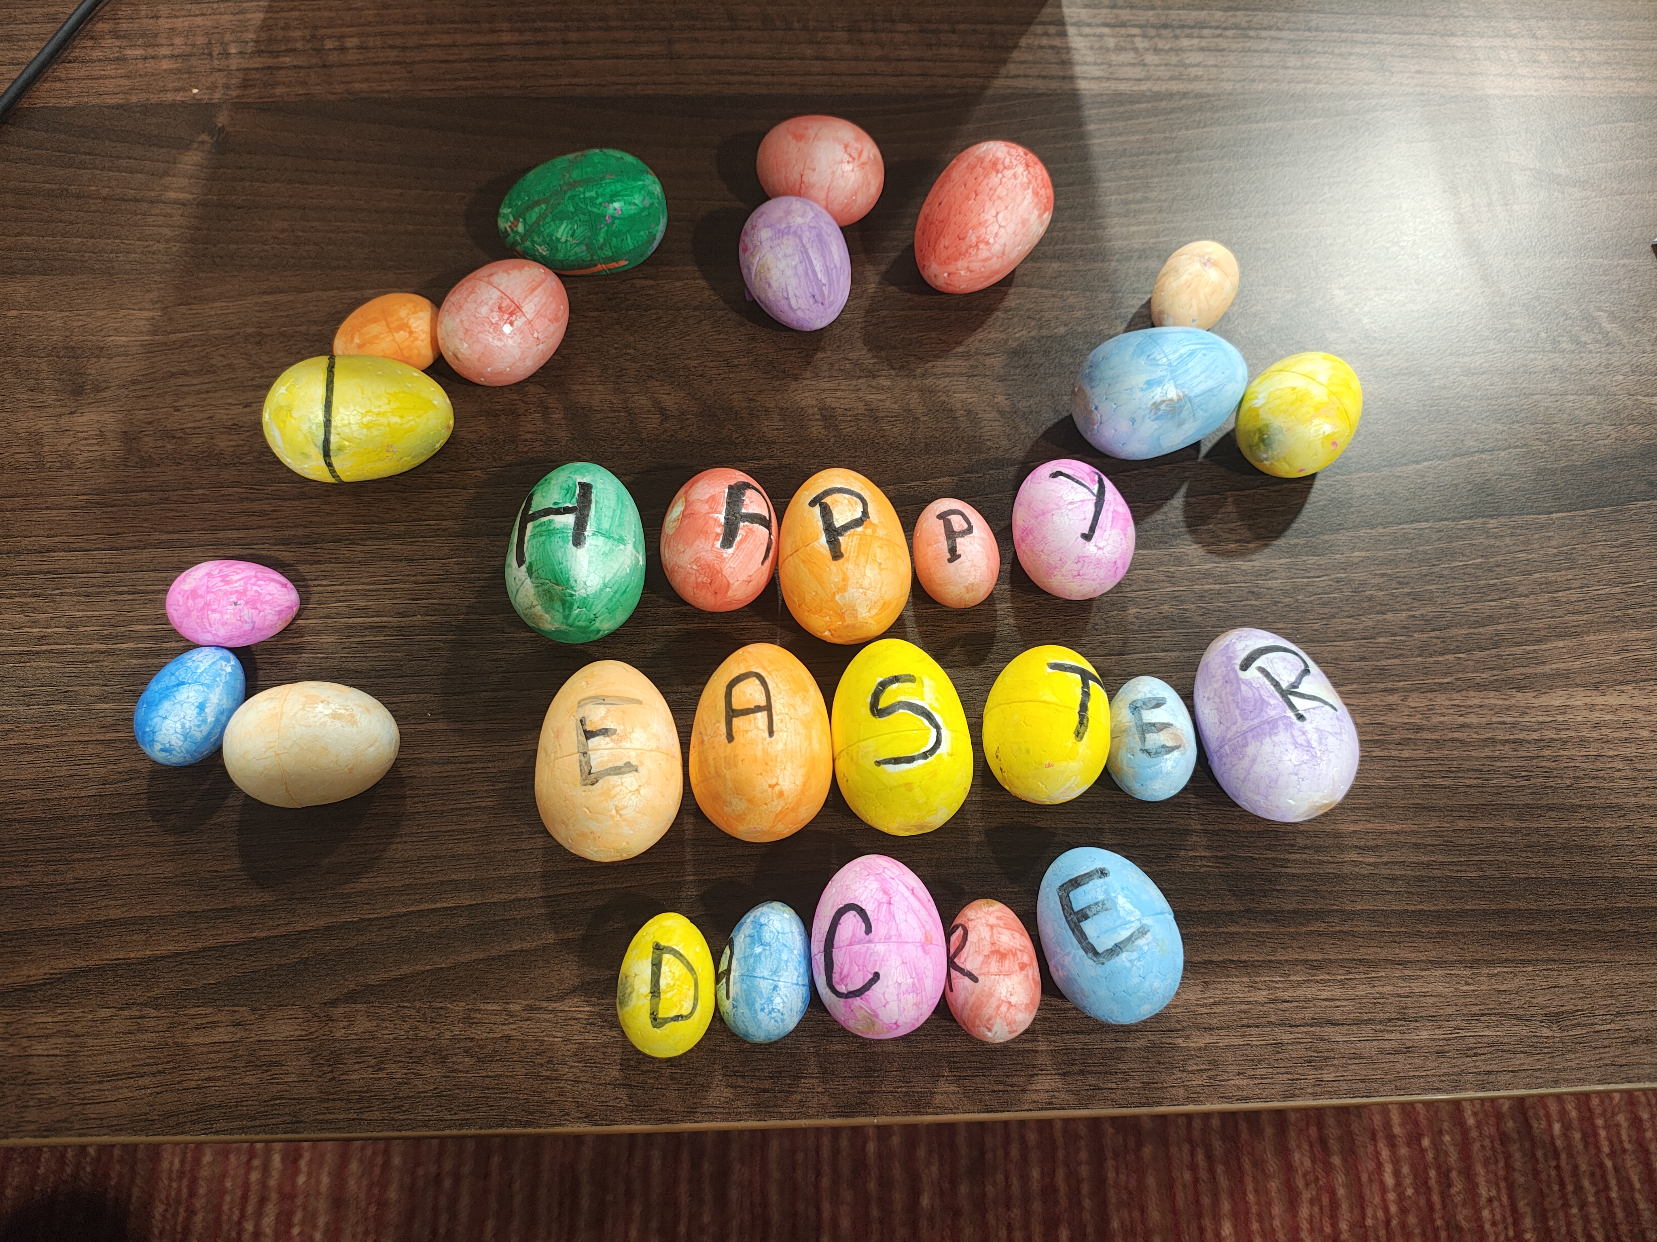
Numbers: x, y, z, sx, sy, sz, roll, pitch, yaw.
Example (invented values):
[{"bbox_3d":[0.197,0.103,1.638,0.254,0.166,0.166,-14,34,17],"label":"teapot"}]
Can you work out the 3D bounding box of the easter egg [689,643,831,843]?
[{"bbox_3d":[-0.023,0.042,0.411,0.049,0.049,0.071,0,61,-1],"label":"easter egg"}]

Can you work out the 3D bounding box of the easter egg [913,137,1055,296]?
[{"bbox_3d":[0.067,-0.174,0.515,0.051,0.051,0.073,33,72,11],"label":"easter egg"}]

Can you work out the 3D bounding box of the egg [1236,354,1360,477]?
[{"bbox_3d":[0.184,-0.081,0.469,0.043,0.043,0.057,37,65,14],"label":"egg"}]

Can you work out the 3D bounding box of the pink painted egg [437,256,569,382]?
[{"bbox_3d":[-0.135,-0.124,0.496,0.045,0.045,0.058,40,74,13],"label":"pink painted egg"}]

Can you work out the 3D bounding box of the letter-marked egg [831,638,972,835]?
[{"bbox_3d":[0.025,0.040,0.413,0.049,0.049,0.070,-6,61,-3],"label":"letter-marked egg"}]

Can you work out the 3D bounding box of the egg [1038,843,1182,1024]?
[{"bbox_3d":[0.096,0.107,0.410,0.046,0.046,0.060,-18,70,-7],"label":"egg"}]

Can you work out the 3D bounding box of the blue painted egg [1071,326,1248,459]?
[{"bbox_3d":[0.133,-0.092,0.484,0.072,0.051,0.051,-15,70,-6],"label":"blue painted egg"}]

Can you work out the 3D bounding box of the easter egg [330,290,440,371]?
[{"bbox_3d":[-0.182,-0.117,0.500,0.045,0.033,0.033,-35,73,-13],"label":"easter egg"}]

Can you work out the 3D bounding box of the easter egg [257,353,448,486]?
[{"bbox_3d":[-0.181,-0.078,0.461,0.070,0.048,0.048,-6,67,-10],"label":"easter egg"}]

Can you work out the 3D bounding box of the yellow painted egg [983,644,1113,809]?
[{"bbox_3d":[0.080,0.038,0.436,0.046,0.046,0.059,7,69,2],"label":"yellow painted egg"}]

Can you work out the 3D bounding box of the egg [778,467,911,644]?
[{"bbox_3d":[0.006,-0.024,0.457,0.050,0.050,0.071,-6,69,-3],"label":"egg"}]

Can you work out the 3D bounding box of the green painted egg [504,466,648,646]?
[{"bbox_3d":[-0.096,-0.025,0.456,0.051,0.051,0.072,1,69,0],"label":"green painted egg"}]

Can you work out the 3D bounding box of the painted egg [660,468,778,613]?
[{"bbox_3d":[-0.042,-0.031,0.462,0.045,0.045,0.057,3,69,1],"label":"painted egg"}]

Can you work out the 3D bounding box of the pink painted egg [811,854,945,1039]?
[{"bbox_3d":[0.016,0.105,0.388,0.044,0.044,0.058,-3,61,-2],"label":"pink painted egg"}]

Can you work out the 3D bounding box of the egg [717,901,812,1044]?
[{"bbox_3d":[-0.021,0.121,0.411,0.032,0.032,0.047,10,69,3],"label":"egg"}]

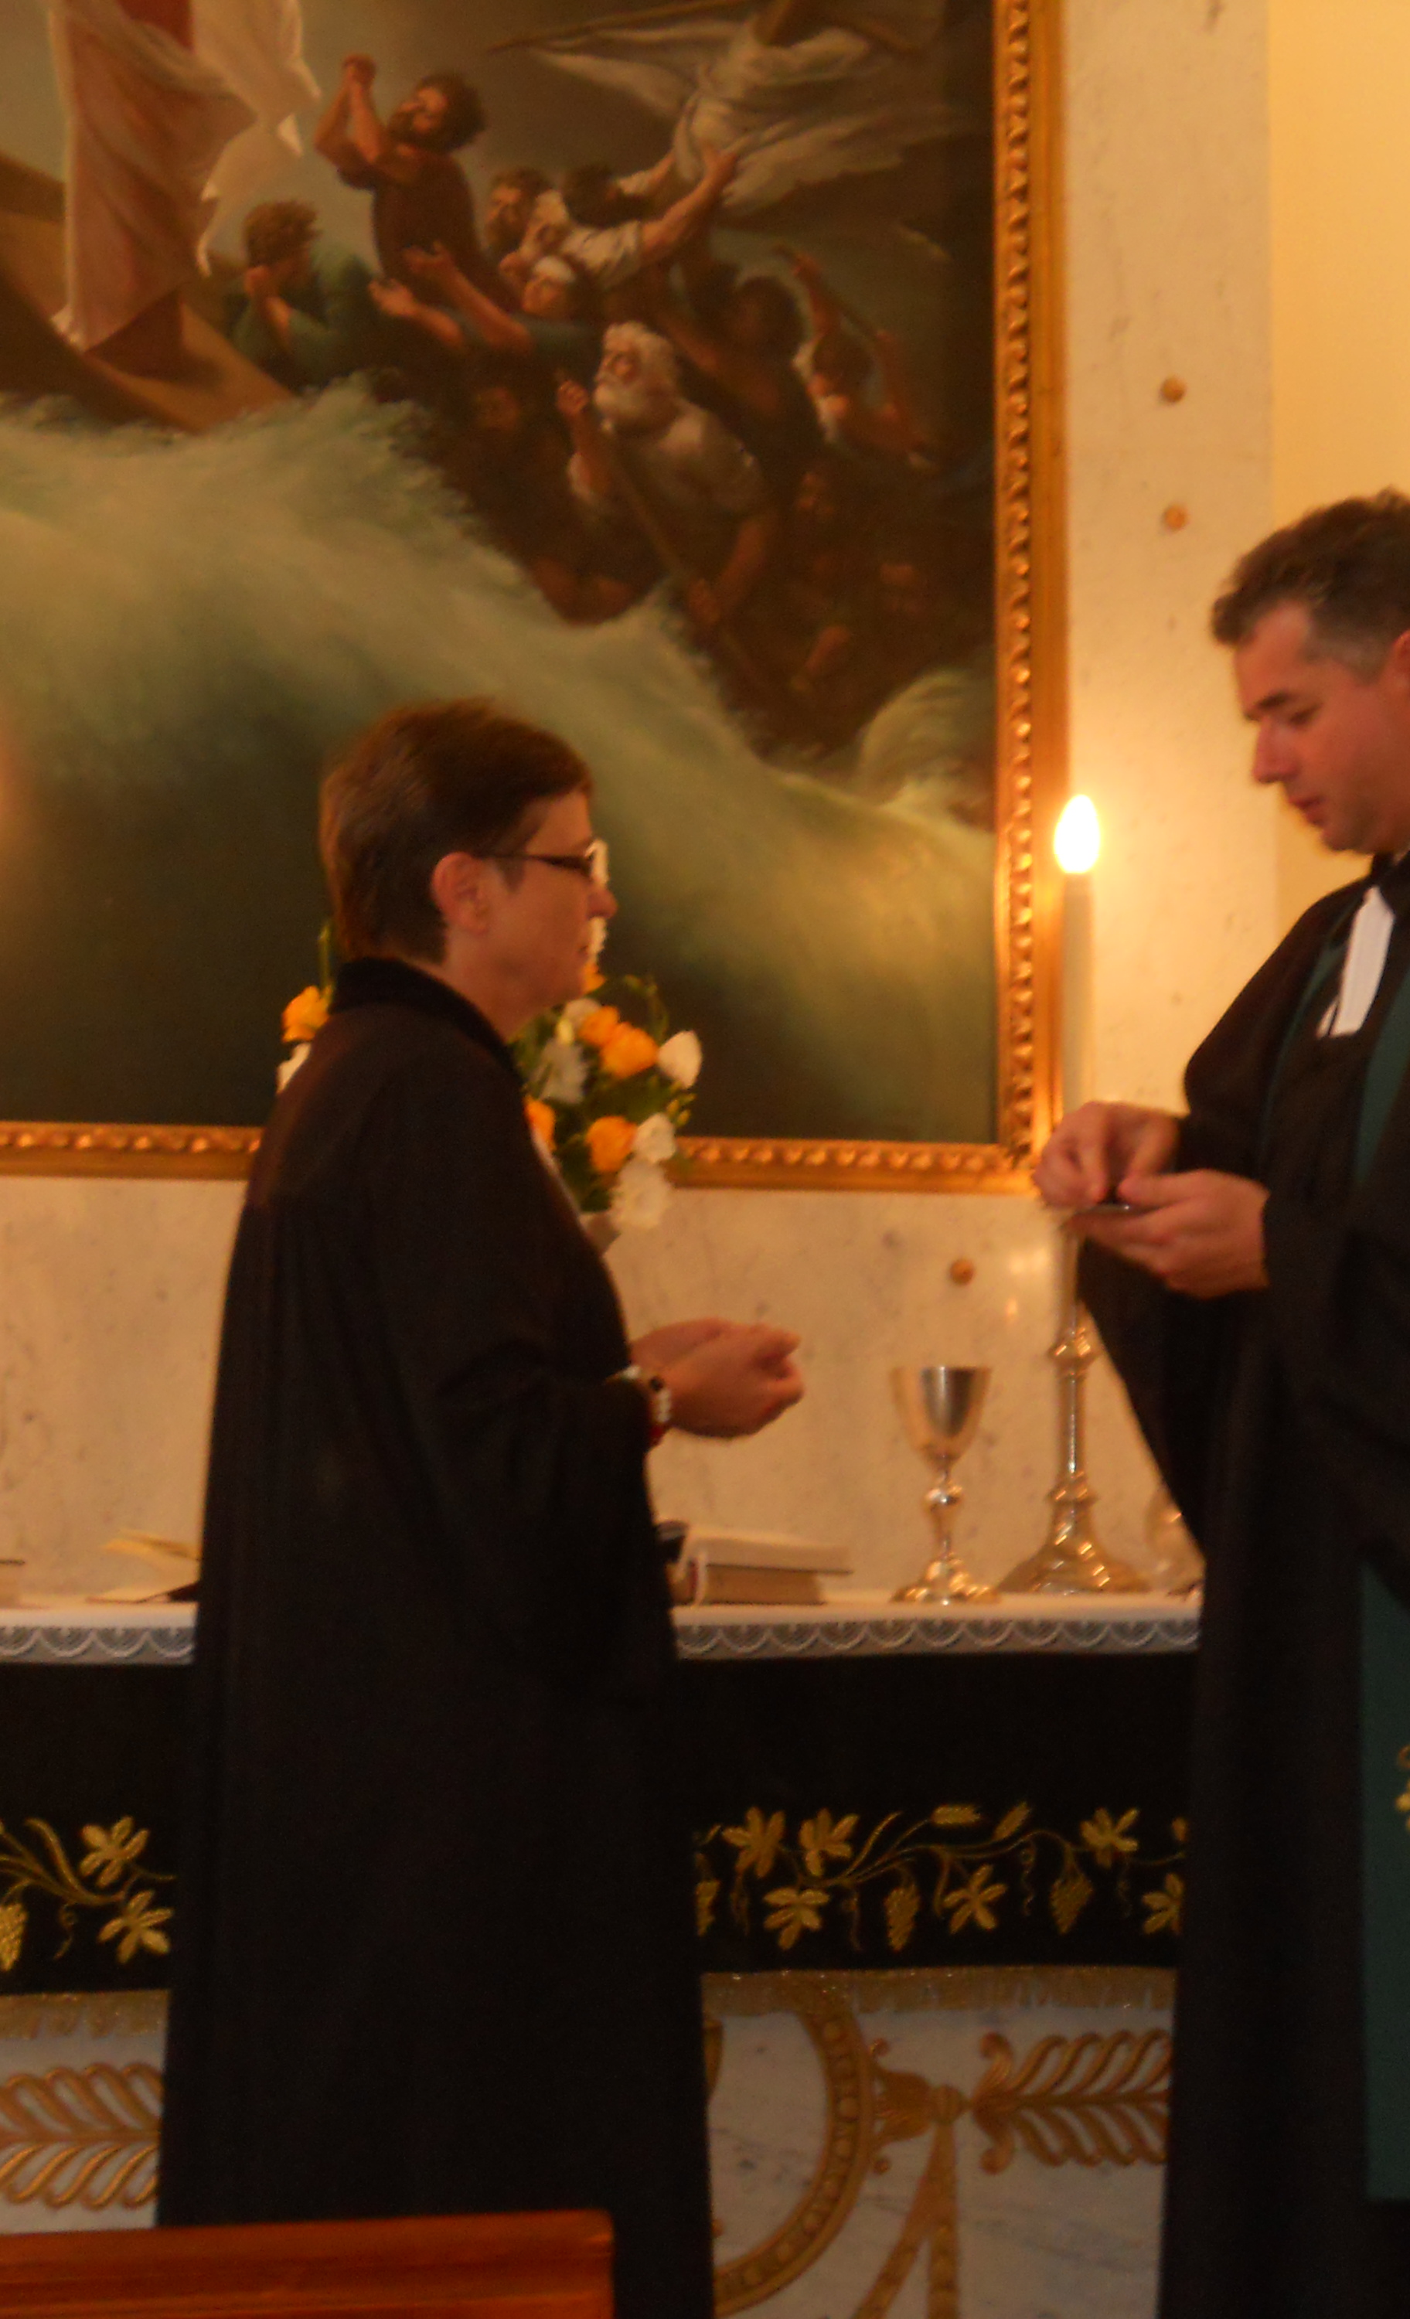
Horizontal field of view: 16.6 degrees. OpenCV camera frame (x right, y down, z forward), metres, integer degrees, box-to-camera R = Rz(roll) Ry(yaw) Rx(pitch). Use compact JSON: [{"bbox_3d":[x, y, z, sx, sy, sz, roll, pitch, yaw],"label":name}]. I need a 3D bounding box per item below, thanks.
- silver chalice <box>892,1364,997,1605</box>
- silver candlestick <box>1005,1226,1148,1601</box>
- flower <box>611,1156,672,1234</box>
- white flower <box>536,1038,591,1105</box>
[{"bbox_3d":[0.213,0.289,4.290,0.093,0.213,0.093,0,-4,0],"label":"silver chalice"},{"bbox_3d":[0.344,0.199,4.470,0.136,0.408,0.136,0,-4,0],"label":"silver candlestick"},{"bbox_3d":[-0.056,0.032,4.300,0.055,0.069,0.050,1,-4,-9],"label":"flower"},{"bbox_3d":[-0.127,-0.078,4.280,0.050,0.058,0.045,1,-4,-9],"label":"white flower"}]

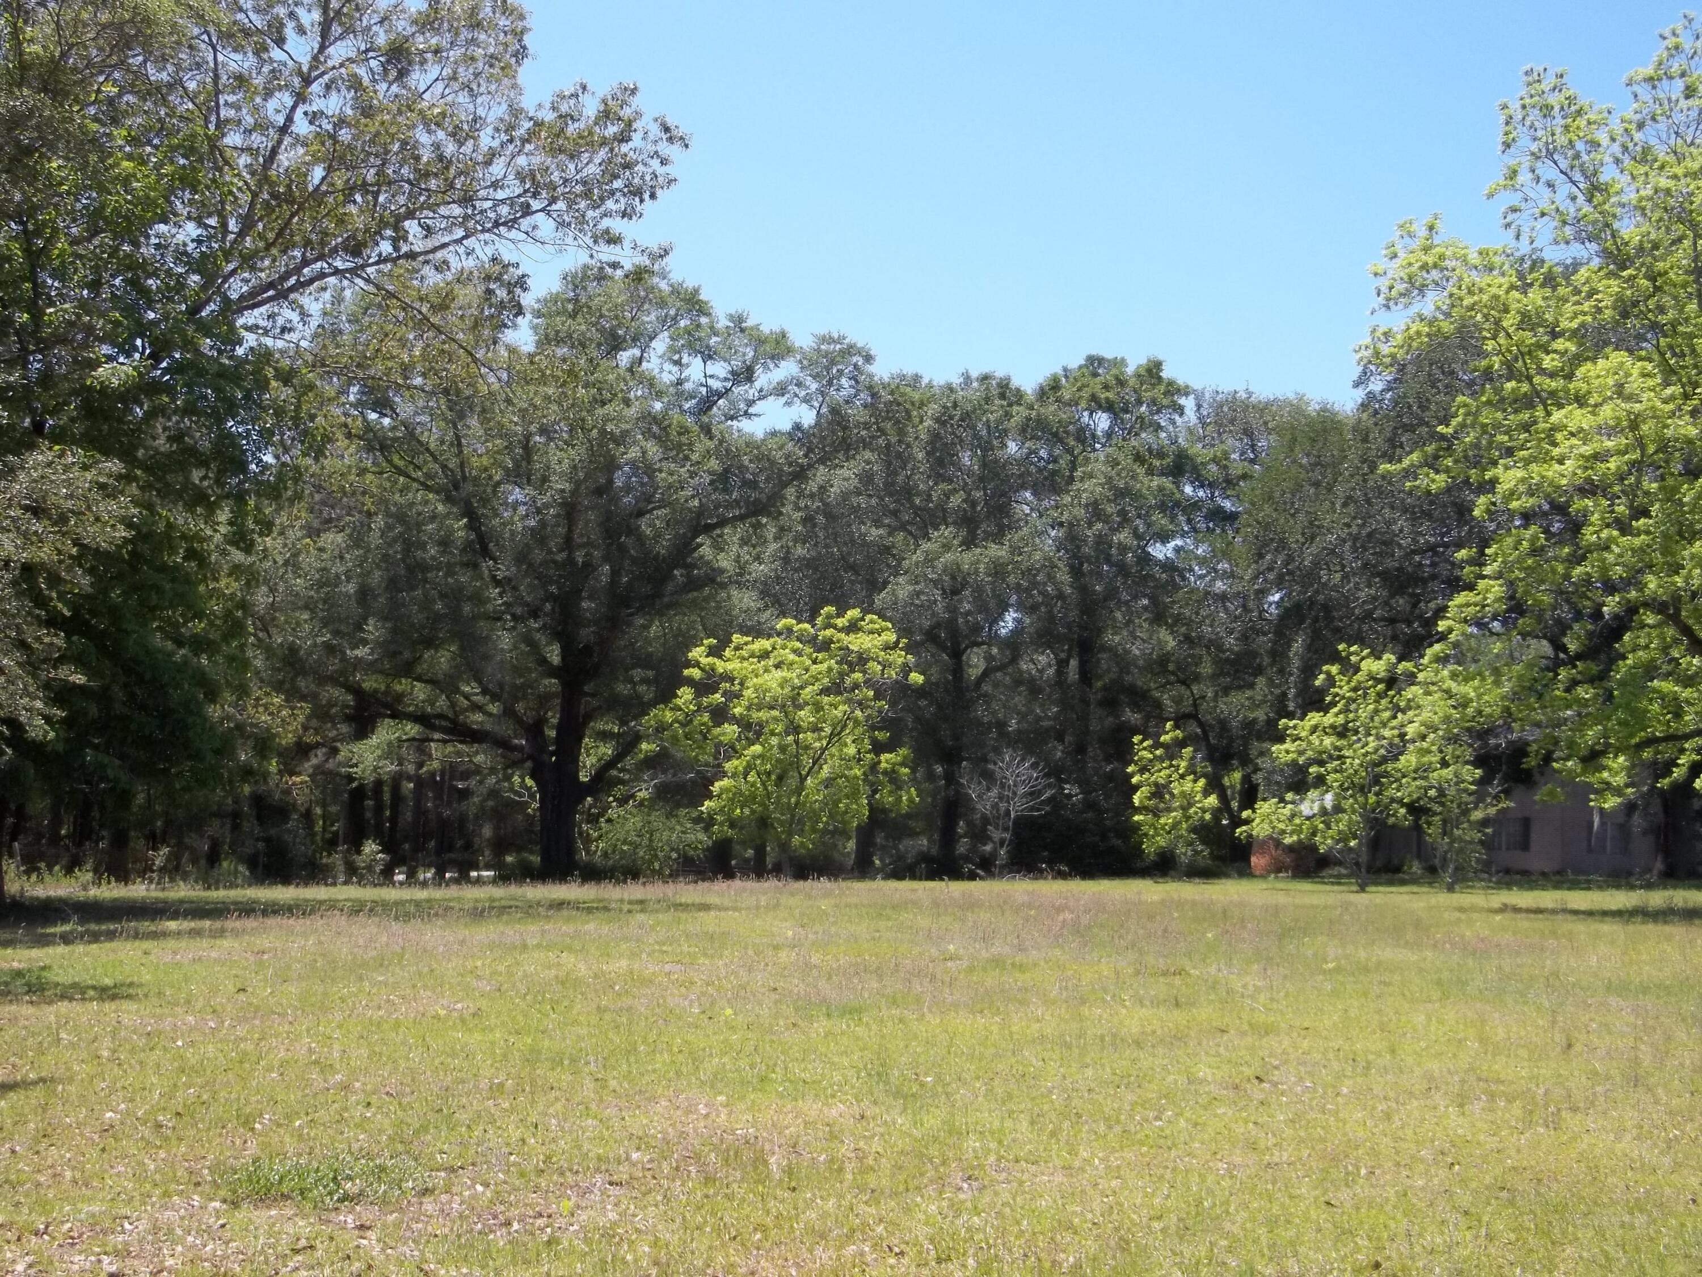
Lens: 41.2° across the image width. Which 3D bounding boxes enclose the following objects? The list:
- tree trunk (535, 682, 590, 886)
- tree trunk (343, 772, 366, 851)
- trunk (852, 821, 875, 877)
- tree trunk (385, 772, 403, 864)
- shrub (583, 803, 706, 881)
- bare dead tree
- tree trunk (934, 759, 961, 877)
[{"bbox_3d":[-8.420,4.171,66.000,1.500,5.850,1.350,0,-5,0],"label":"tree trunk"},{"bbox_3d":[-17.567,6.303,80.000,0.720,3.072,0.700,0,-5,0],"label":"tree trunk"},{"bbox_3d":[0.355,6.243,67.000,0.660,1.742,0.640,0,-5,0],"label":"trunk"},{"bbox_3d":[-15.573,6.179,77.000,0.570,3.276,0.520,0,-5,0],"label":"tree trunk"},{"bbox_3d":[-6.034,5.937,66.000,3.570,2.301,2.800,0,-5,0],"label":"shrub"},{"bbox_3d":[4.548,5.025,65.000,2.560,3.610,2.200,0,-5,0],"label":"bare dead tree"},{"bbox_3d":[2.938,5.437,68.000,0.780,3.576,0.740,0,-5,0],"label":"tree trunk"}]

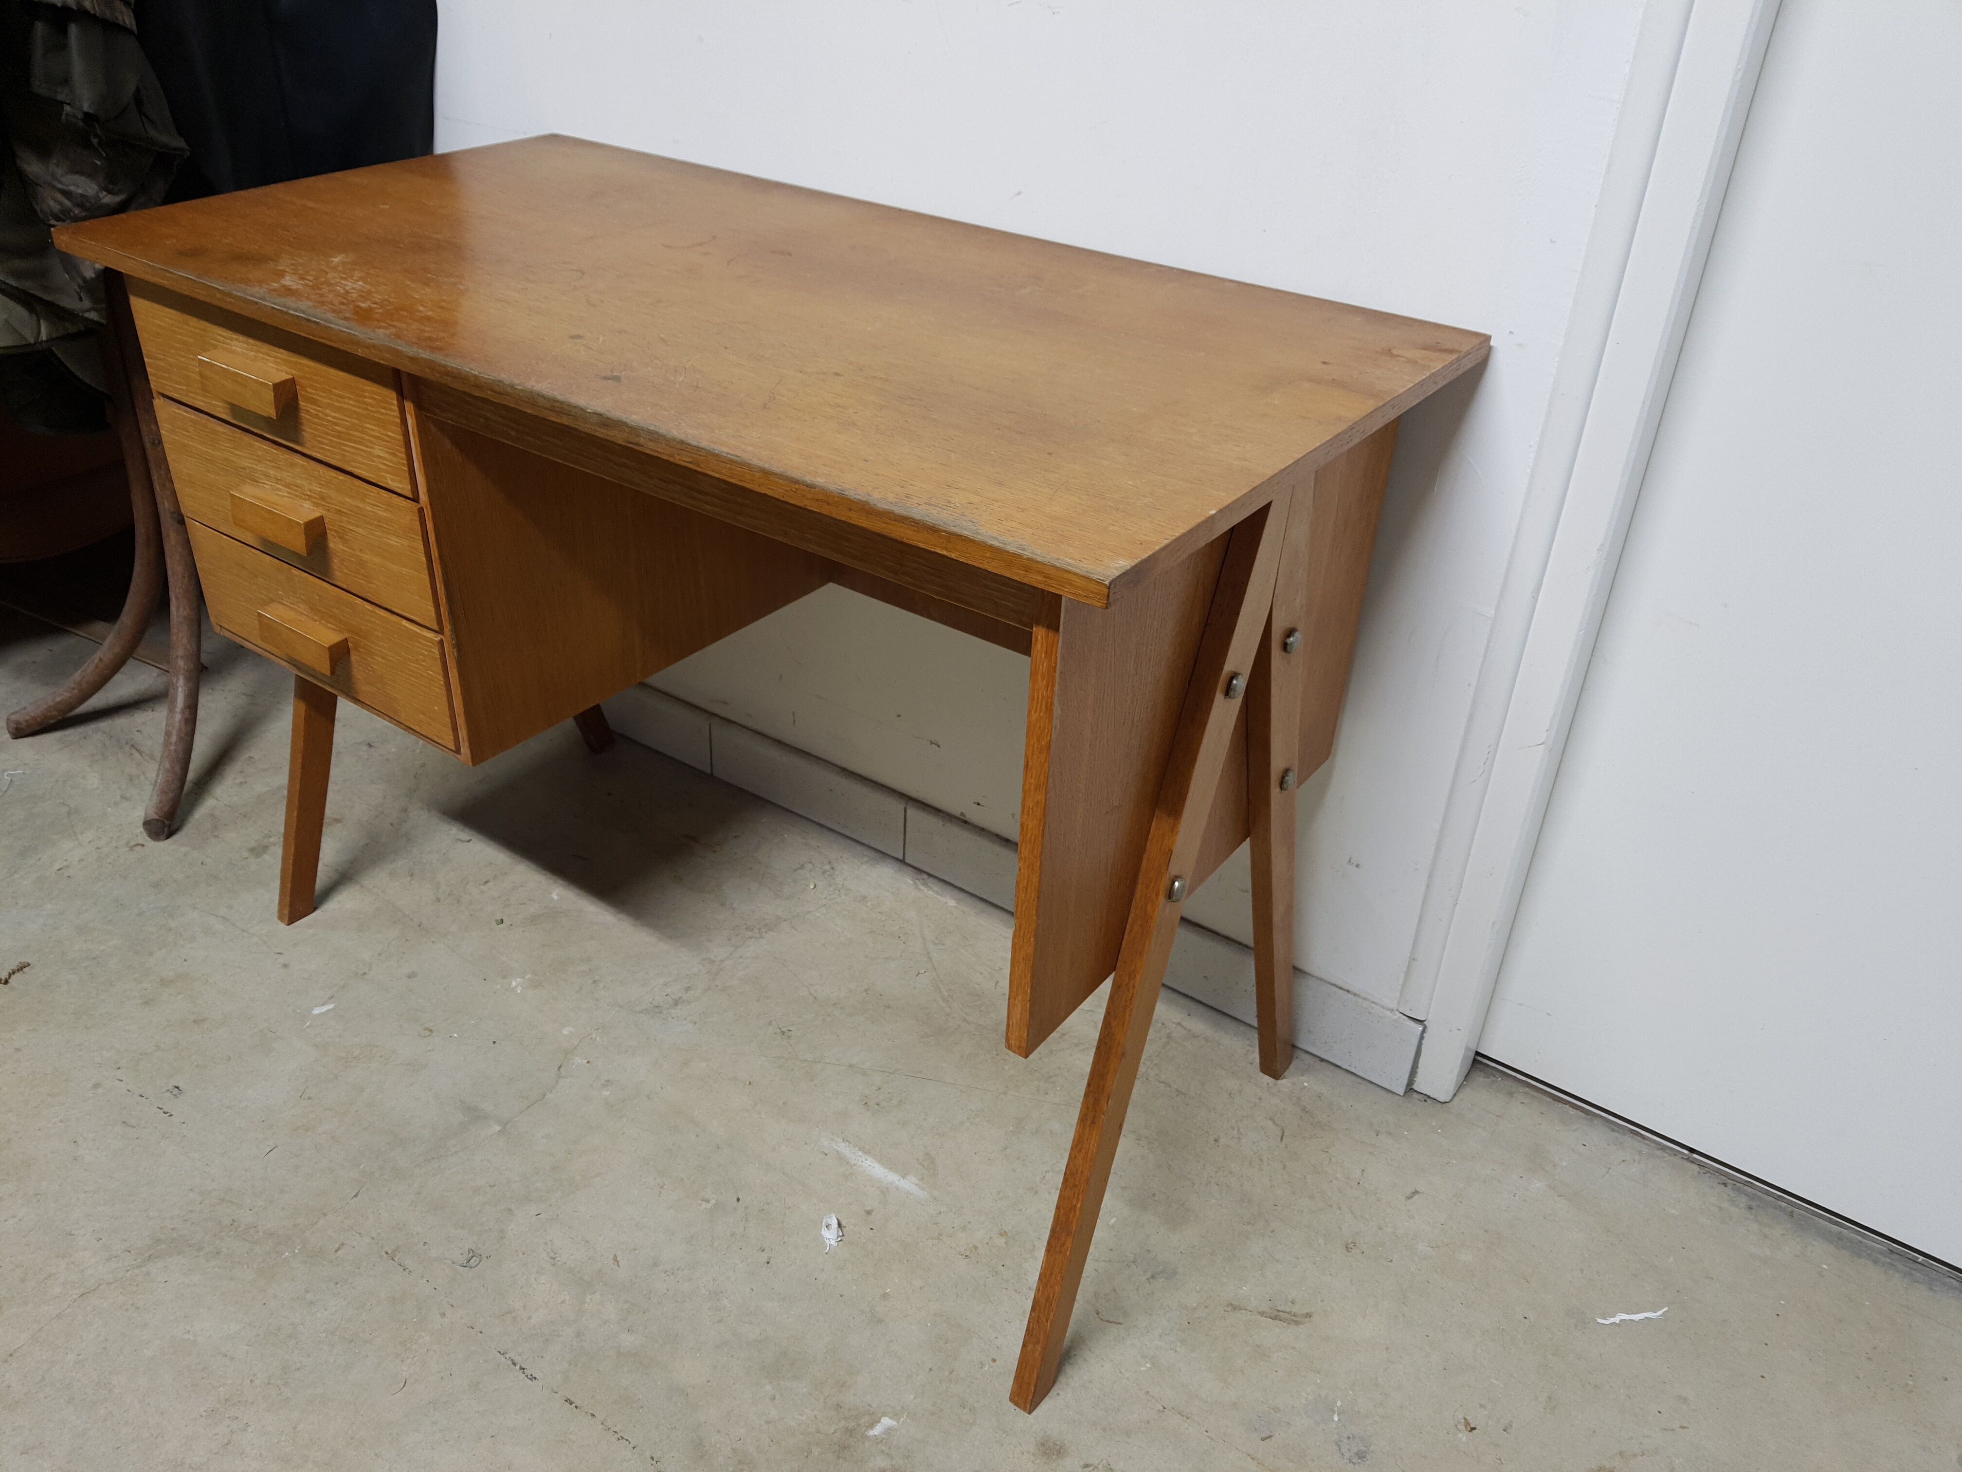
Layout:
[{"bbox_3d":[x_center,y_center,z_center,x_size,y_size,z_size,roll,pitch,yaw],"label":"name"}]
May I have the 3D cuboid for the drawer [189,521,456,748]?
[{"bbox_3d":[-0.467,-0.171,1.420,0.364,0.114,0.421,22,38,29],"label":"drawer"}]

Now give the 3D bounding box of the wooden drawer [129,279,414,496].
[{"bbox_3d":[-0.455,-0.363,1.294,0.364,0.109,0.421,22,38,29],"label":"wooden drawer"}]

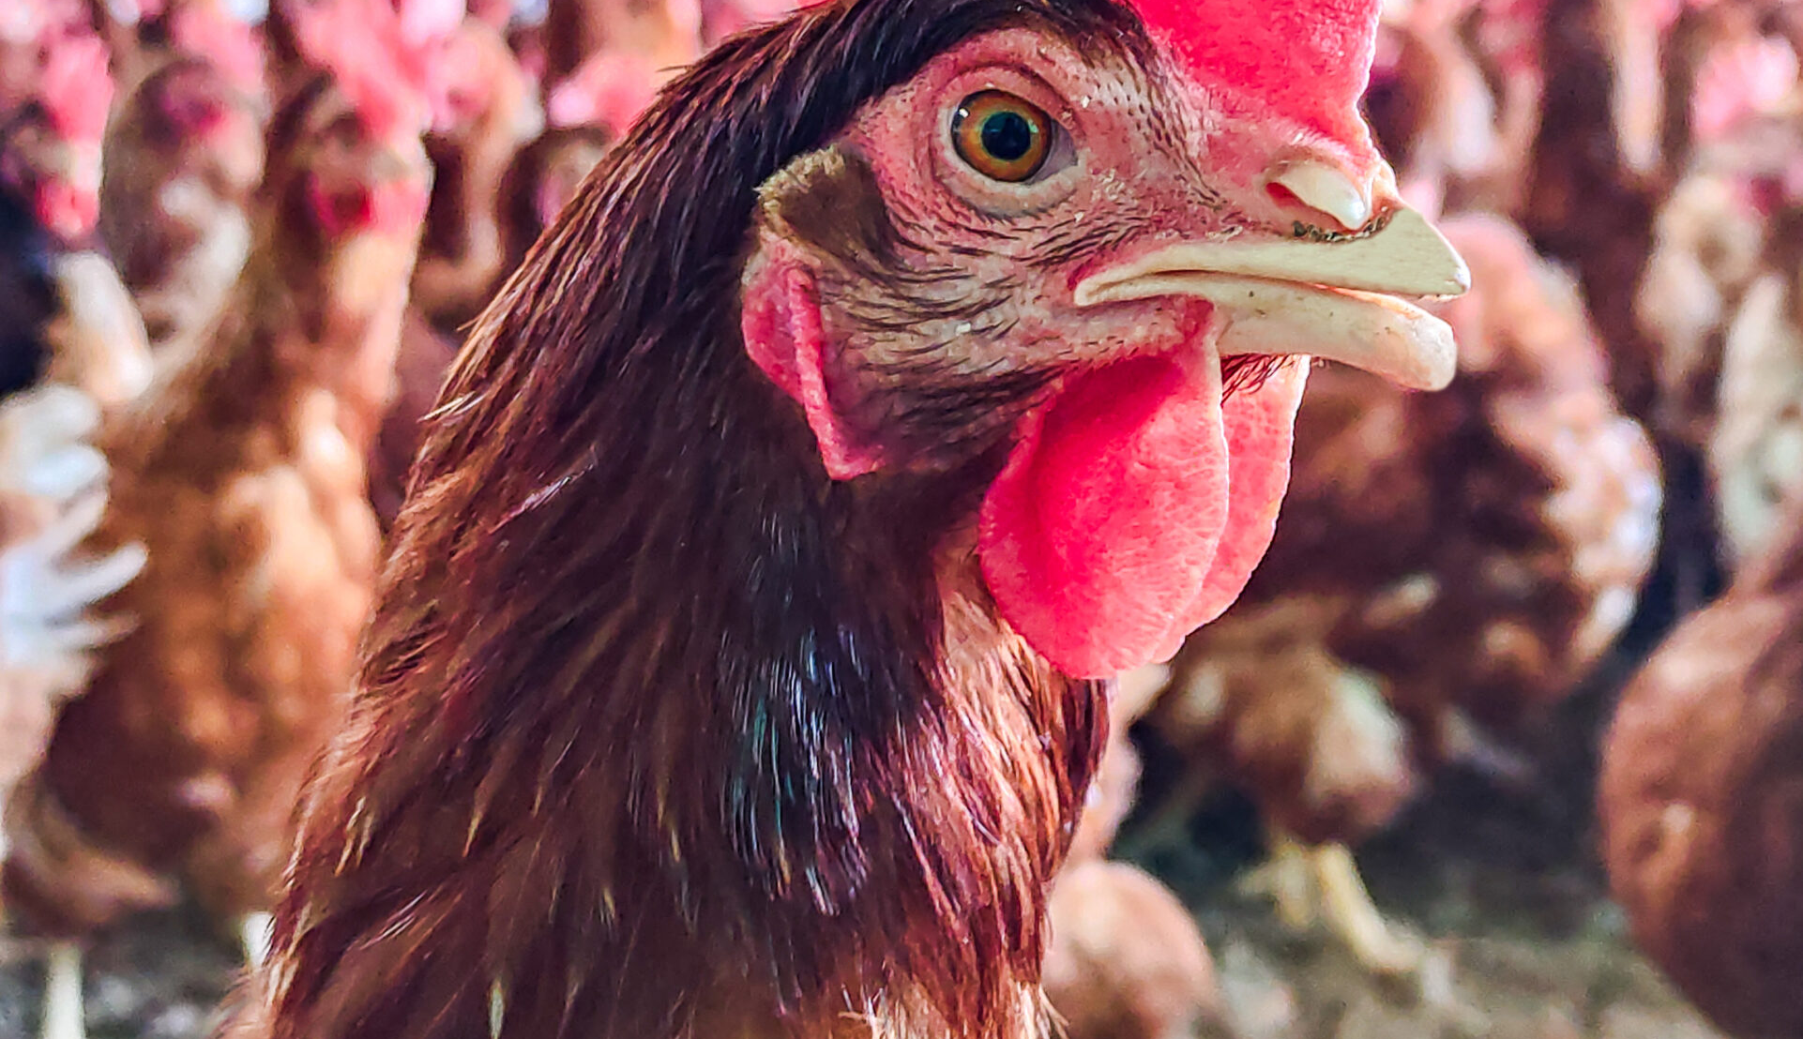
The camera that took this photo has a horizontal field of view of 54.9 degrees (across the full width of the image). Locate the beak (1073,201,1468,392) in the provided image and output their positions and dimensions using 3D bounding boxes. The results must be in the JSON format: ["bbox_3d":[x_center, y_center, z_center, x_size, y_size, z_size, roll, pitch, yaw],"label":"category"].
[{"bbox_3d":[0.037,-0.022,0.174,0.035,0.018,0.017,8,20,23],"label":"beak"}]

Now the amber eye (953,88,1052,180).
[{"bbox_3d":[0.010,-0.038,0.174,0.011,0.009,0.007,3,19,9],"label":"amber eye"}]

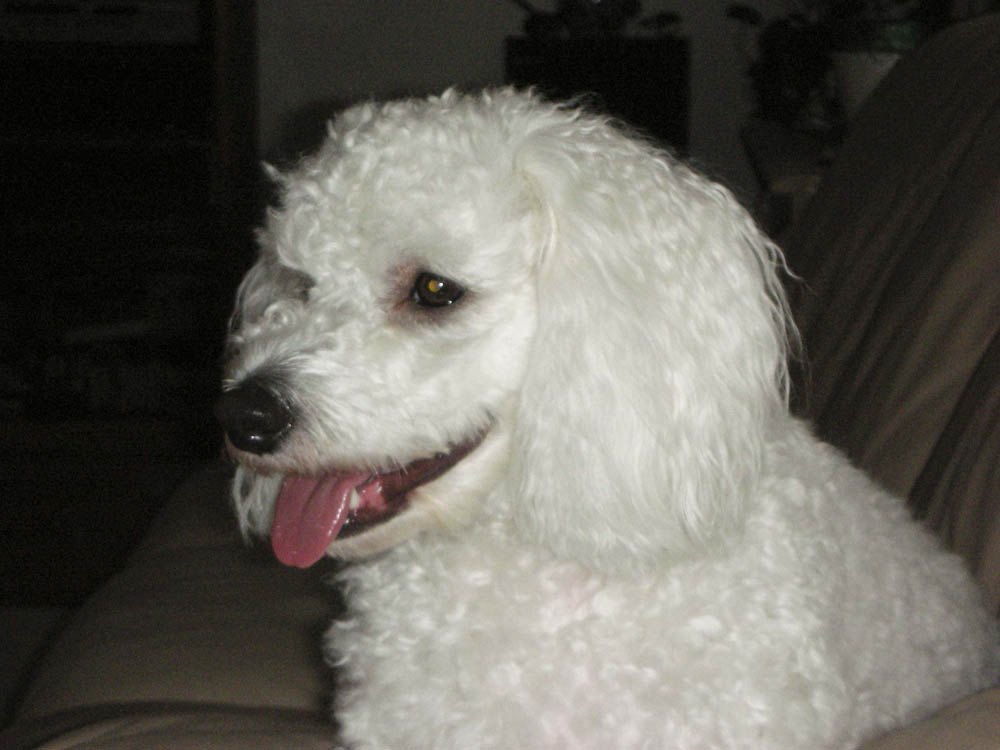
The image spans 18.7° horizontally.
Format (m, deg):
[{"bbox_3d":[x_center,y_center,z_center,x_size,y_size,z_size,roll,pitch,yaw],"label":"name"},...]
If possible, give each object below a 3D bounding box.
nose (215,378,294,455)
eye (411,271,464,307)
[{"bbox_3d":[-0.078,0.013,0.975,0.019,0.024,0.027,-6,9,-44],"label":"nose"},{"bbox_3d":[-0.021,-0.029,1.000,0.018,0.012,0.011,3,4,27],"label":"eye"}]

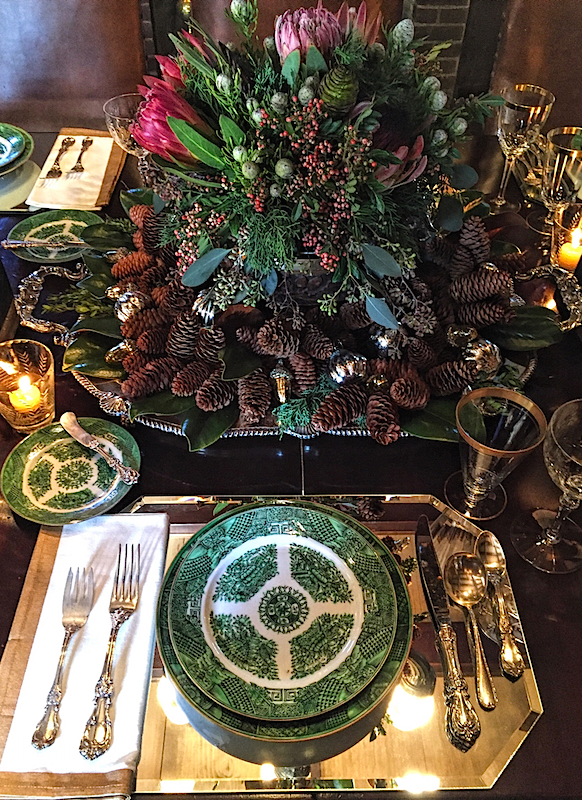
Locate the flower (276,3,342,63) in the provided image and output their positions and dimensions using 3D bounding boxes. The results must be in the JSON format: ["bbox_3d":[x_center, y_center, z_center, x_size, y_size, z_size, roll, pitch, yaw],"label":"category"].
[{"bbox_3d":[0.020,-0.382,0.707,0.072,0.074,0.072,0,43,0],"label":"flower"}]

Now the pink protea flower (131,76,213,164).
[{"bbox_3d":[-0.157,-0.368,0.895,0.120,0.082,0.082,31,52,6],"label":"pink protea flower"}]

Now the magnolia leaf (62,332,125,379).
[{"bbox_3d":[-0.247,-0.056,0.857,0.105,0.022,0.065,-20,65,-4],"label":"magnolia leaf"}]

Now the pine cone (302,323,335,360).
[{"bbox_3d":[0.033,-0.079,0.883,0.038,0.038,0.065,-23,54,-20],"label":"pine cone"}]

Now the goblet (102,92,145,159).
[{"bbox_3d":[-0.269,-0.464,1.216,0.108,0.145,0.108,0,46,0],"label":"goblet"}]

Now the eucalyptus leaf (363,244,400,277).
[{"bbox_3d":[0.120,-0.185,0.891,0.068,0.012,0.034,39,97,3],"label":"eucalyptus leaf"}]

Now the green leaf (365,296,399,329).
[{"bbox_3d":[0.112,-0.106,0.820,0.062,0.010,0.026,43,92,7],"label":"green leaf"}]

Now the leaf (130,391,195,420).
[{"bbox_3d":[-0.156,0.006,0.846,0.092,0.022,0.052,-15,56,1],"label":"leaf"}]

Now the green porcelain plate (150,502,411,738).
[{"bbox_3d":[-0.006,0.200,0.636,0.232,0.036,0.232,0,47,0],"label":"green porcelain plate"}]

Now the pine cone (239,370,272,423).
[{"bbox_3d":[-0.043,-0.004,0.792,0.040,0.040,0.074,2,54,2],"label":"pine cone"}]

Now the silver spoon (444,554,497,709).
[{"bbox_3d":[0.176,0.211,0.633,0.043,0.025,0.152,1,46,0],"label":"silver spoon"}]

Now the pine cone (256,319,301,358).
[{"bbox_3d":[-0.015,-0.078,0.846,0.045,0.045,0.075,27,26,23],"label":"pine cone"}]

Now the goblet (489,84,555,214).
[{"bbox_3d":[0.372,-0.408,1.117,0.087,0.193,0.087,0,46,0],"label":"goblet"}]

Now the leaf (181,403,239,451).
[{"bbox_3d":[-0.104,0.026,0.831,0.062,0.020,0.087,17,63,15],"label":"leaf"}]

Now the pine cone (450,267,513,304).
[{"bbox_3d":[0.268,-0.162,0.942,0.090,0.049,0.049,-9,47,-9],"label":"pine cone"}]

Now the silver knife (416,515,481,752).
[{"bbox_3d":[0.147,0.215,0.660,0.026,0.014,0.242,0,46,-1],"label":"silver knife"}]

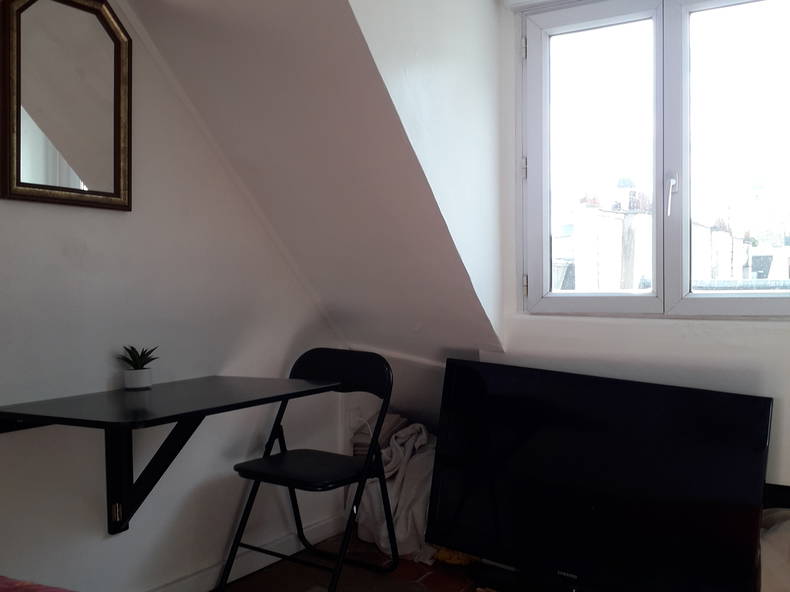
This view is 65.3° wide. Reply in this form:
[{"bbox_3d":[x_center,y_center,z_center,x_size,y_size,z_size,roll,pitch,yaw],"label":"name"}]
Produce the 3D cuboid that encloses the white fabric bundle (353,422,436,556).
[{"bbox_3d":[0.005,0.765,2.500,0.340,0.510,0.230,0,1,30],"label":"white fabric bundle"}]

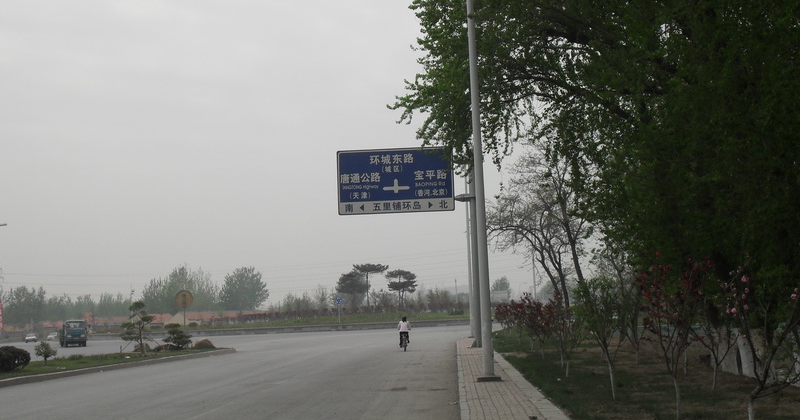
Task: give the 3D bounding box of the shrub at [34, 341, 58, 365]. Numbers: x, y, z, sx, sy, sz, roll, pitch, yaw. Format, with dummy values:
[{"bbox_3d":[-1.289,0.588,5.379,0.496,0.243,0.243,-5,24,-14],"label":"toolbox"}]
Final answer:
[{"bbox_3d":[-13.461,5.440,43.000,0.835,0.968,0.835,-2,-5,3],"label":"shrub"}]

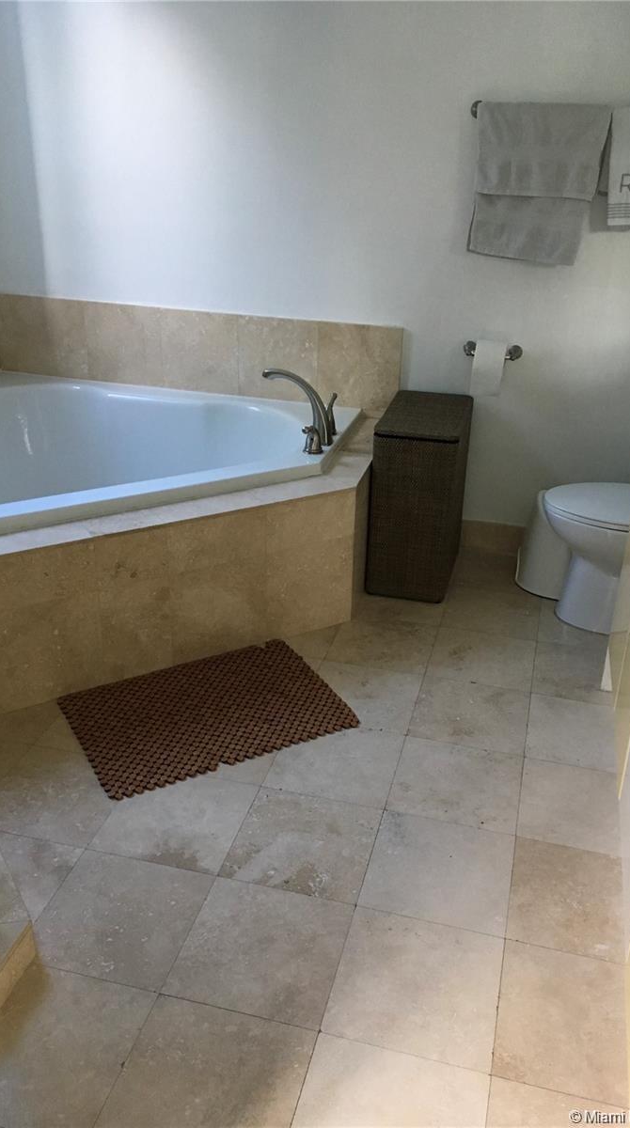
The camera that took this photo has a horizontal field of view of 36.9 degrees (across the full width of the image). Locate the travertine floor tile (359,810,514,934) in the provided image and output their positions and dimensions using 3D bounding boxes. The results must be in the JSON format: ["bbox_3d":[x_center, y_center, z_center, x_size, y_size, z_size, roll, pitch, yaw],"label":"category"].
[{"bbox_3d":[0.274,0.670,2.059,0.305,0.010,0.305,8,27,13],"label":"travertine floor tile"}]

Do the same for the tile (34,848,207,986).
[{"bbox_3d":[-0.396,0.718,1.924,0.304,0.012,0.304,8,26,13],"label":"tile"}]

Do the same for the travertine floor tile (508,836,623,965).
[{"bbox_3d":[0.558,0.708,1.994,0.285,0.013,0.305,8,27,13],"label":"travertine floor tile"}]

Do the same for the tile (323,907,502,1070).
[{"bbox_3d":[0.194,0.797,1.789,0.304,0.012,0.304,8,26,13],"label":"tile"}]

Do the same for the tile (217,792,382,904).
[{"bbox_3d":[-0.023,0.631,2.124,0.304,0.012,0.304,8,26,13],"label":"tile"}]

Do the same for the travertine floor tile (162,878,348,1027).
[{"bbox_3d":[-0.101,0.758,1.860,0.305,0.010,0.305,8,27,13],"label":"travertine floor tile"}]

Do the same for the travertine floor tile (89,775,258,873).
[{"bbox_3d":[-0.317,0.588,2.192,0.305,0.013,0.305,8,27,13],"label":"travertine floor tile"}]

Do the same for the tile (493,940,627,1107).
[{"bbox_3d":[0.490,0.836,1.722,0.304,0.012,0.304,8,26,13],"label":"tile"}]

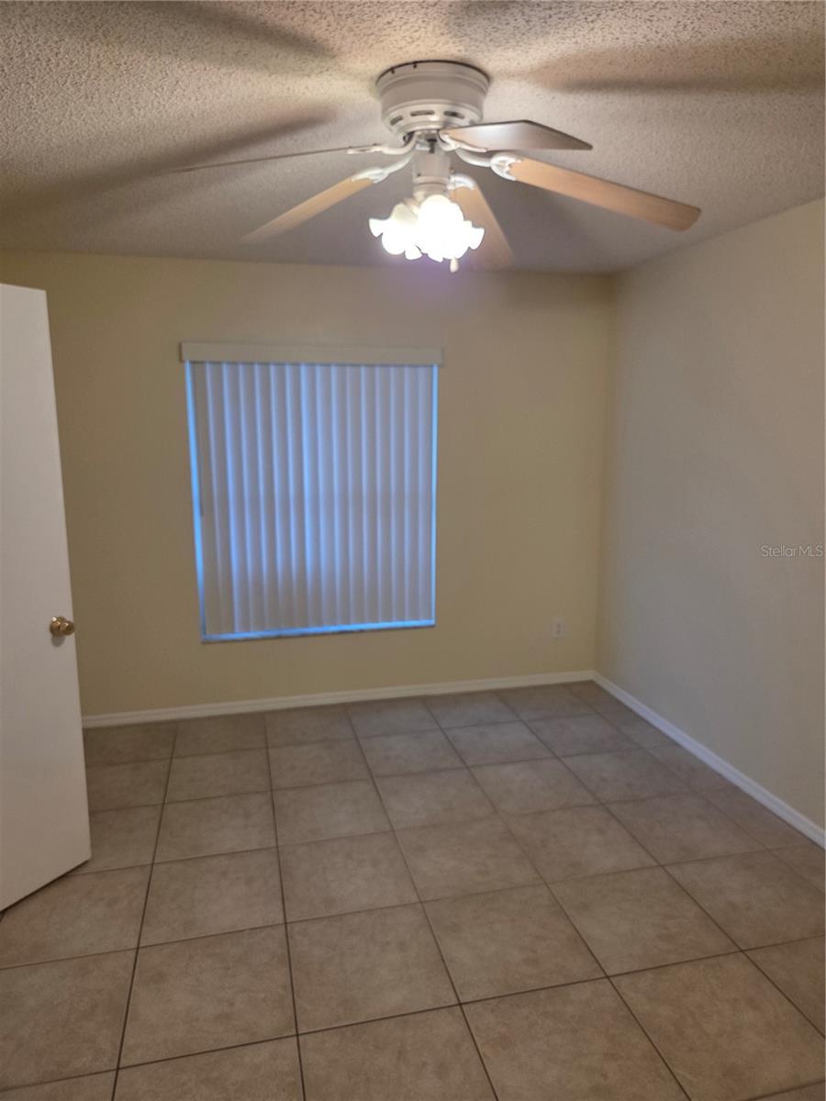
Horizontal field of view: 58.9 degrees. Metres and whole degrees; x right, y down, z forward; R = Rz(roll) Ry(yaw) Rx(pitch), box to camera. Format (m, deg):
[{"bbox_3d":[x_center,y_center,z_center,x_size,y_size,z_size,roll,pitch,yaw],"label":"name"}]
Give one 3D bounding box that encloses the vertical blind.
[{"bbox_3d":[-0.511,-0.299,4.019,1.360,1.585,0.110,-3,10,-14],"label":"vertical blind"}]

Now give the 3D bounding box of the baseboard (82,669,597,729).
[{"bbox_3d":[-0.424,0.864,4.261,3.250,0.078,0.016,-3,10,-14],"label":"baseboard"}]

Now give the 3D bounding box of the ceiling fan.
[{"bbox_3d":[0.059,-0.925,1.827,1.270,0.430,1.260,-3,10,-14],"label":"ceiling fan"}]

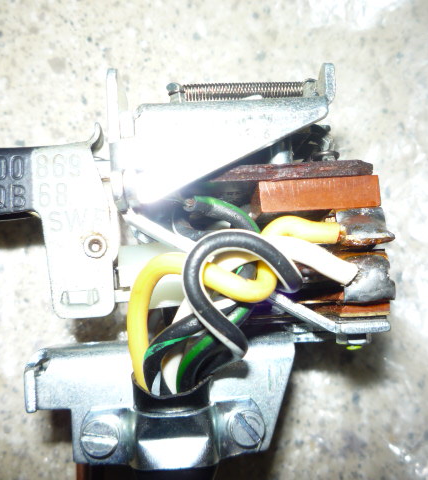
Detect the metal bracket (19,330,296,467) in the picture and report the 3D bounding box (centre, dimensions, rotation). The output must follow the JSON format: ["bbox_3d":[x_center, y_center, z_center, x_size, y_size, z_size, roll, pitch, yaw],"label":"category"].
[{"bbox_3d":[-0.009,0.026,0.090,0.044,0.013,0.021,0,87,0],"label":"metal bracket"}]

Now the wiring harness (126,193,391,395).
[{"bbox_3d":[0.008,0.008,0.085,0.041,0.019,0.032,0,87,0],"label":"wiring harness"}]

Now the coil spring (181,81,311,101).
[{"bbox_3d":[0.005,-0.024,0.090,0.021,0.003,0.003,-1,90,0],"label":"coil spring"}]

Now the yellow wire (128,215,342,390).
[{"bbox_3d":[0.004,0.010,0.084,0.034,0.013,0.029,0,87,0],"label":"yellow wire"}]

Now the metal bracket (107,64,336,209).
[{"bbox_3d":[0.001,-0.017,0.091,0.037,0.013,0.024,0,87,0],"label":"metal bracket"}]

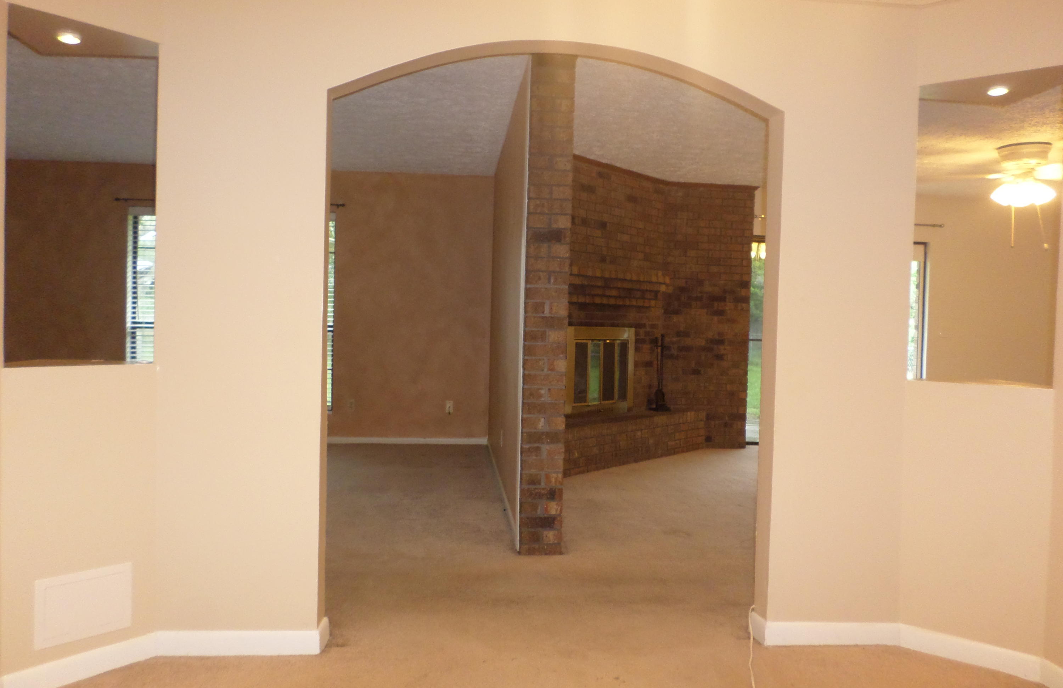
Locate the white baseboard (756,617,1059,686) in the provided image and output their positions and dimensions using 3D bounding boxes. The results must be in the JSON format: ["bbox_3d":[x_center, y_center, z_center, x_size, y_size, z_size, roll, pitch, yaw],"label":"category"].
[{"bbox_3d":[1.235,1.034,2.602,0.828,0.087,0.300,1,2,-2],"label":"white baseboard"}]

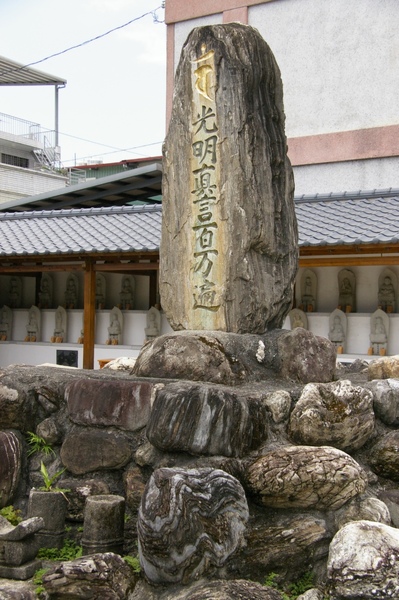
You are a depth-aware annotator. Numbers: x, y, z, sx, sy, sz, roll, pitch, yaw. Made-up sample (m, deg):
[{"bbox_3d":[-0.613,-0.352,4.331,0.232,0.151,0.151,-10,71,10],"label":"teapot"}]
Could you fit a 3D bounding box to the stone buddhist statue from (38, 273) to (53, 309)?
[{"bbox_3d":[-2.641,-0.163,14.900,0.235,0.610,0.170,0,0,29],"label":"stone buddhist statue"}]

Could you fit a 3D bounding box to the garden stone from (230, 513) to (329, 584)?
[{"bbox_3d":[0.420,1.315,4.600,0.550,0.380,0.360,0,0,0],"label":"garden stone"}]

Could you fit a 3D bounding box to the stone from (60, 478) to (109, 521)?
[{"bbox_3d":[-0.625,1.094,4.750,0.290,0.240,0.240,0,0,0],"label":"stone"}]

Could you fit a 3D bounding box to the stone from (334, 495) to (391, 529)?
[{"bbox_3d":[0.922,1.219,4.900,0.320,0.230,0.250,0,0,0],"label":"stone"}]

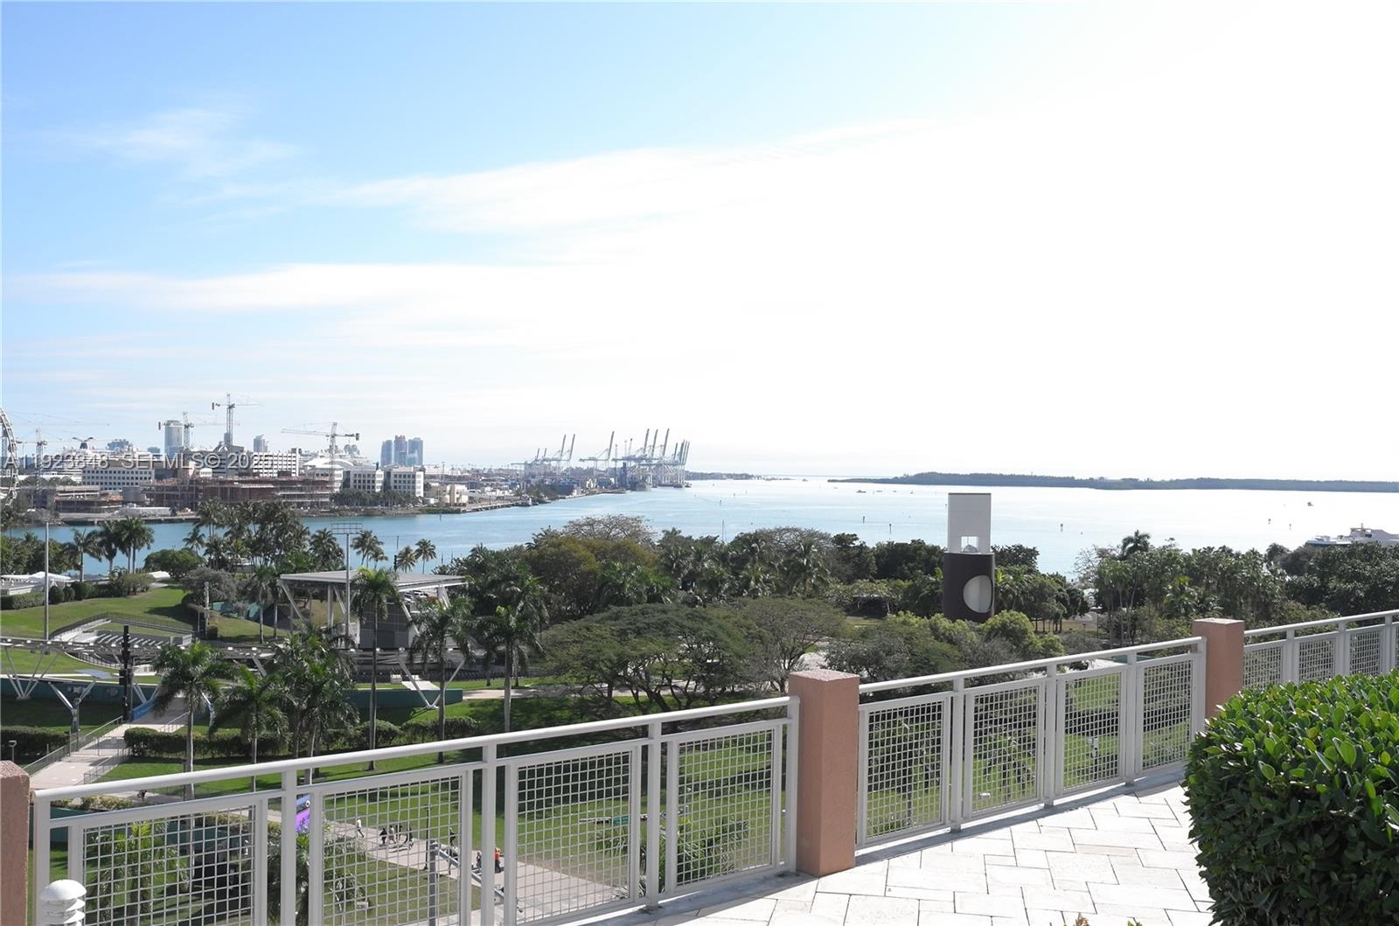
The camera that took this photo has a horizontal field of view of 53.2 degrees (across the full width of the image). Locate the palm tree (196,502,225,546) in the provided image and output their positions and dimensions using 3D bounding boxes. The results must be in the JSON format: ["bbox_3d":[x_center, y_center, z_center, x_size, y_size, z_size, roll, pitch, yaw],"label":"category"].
[{"bbox_3d":[-133.410,20.590,379.940,7.800,19.750,7.800,1,0,0],"label":"palm tree"}]

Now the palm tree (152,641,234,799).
[{"bbox_3d":[-38.900,22.930,106.950,6.200,18.370,6.200,1,0,0],"label":"palm tree"}]

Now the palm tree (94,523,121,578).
[{"bbox_3d":[-137.792,21.458,325.000,6.200,15.000,6.200,1,0,0],"label":"palm tree"}]

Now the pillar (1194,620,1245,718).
[{"bbox_3d":[4.550,1.990,12.270,0.310,1.180,0.310,1,0,-43],"label":"pillar"}]

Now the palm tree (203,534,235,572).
[{"bbox_3d":[-115.403,24.666,334.962,7.869,15.217,7.869,1,0,0],"label":"palm tree"}]

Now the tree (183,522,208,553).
[{"bbox_3d":[-132.965,23.858,367.959,6.627,16.583,6.627,1,0,0],"label":"tree"}]

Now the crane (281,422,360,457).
[{"bbox_3d":[-282.140,1.820,1039.820,70.000,63.940,4.000,1,0,-39],"label":"crane"}]

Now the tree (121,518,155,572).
[{"bbox_3d":[-141.370,22.590,349.950,8.000,17.210,8.000,1,0,0],"label":"tree"}]

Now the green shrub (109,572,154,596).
[{"bbox_3d":[-113.890,24.232,280.000,5.500,4.800,8.500,1,0,0],"label":"green shrub"}]

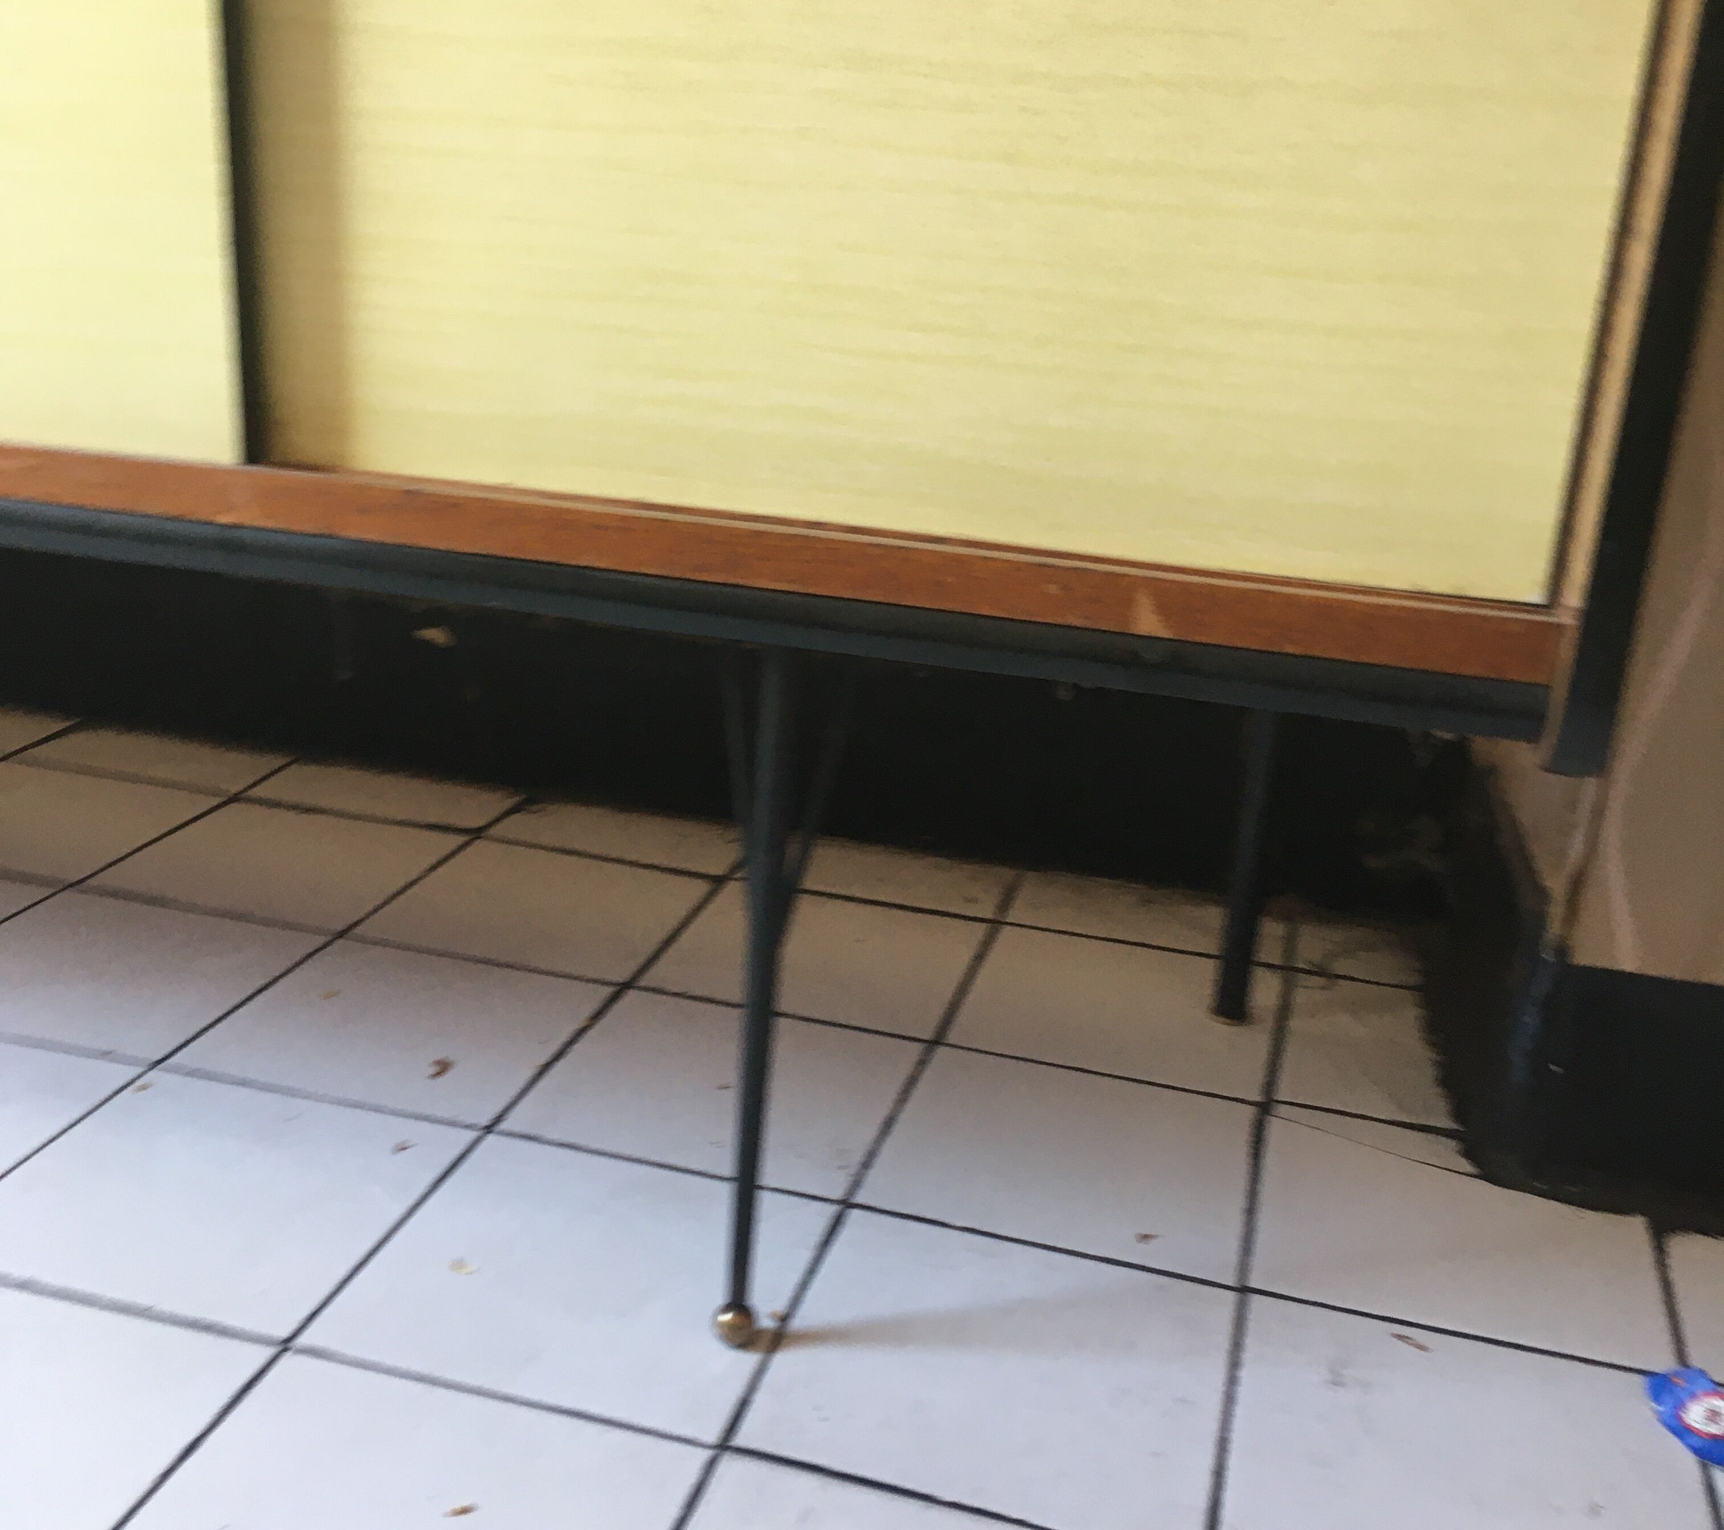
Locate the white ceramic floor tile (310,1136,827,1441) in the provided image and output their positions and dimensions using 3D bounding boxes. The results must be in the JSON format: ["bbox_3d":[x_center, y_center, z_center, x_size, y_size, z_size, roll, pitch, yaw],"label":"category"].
[{"bbox_3d":[-0.131,0.249,0.933,0.198,0.010,0.198,9,19,13],"label":"white ceramic floor tile"}]

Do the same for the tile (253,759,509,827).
[{"bbox_3d":[-0.372,0.026,1.508,0.197,0.009,0.099,9,19,13],"label":"tile"}]

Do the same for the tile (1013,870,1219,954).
[{"bbox_3d":[0.207,0.114,1.375,0.197,0.009,0.102,9,19,13],"label":"tile"}]

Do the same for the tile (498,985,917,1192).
[{"bbox_3d":[-0.079,0.191,1.123,0.198,0.010,0.198,9,19,13],"label":"tile"}]

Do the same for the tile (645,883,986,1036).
[{"bbox_3d":[-0.025,0.129,1.279,0.197,0.009,0.197,9,19,13],"label":"tile"}]

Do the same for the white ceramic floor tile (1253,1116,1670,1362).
[{"bbox_3d":[0.308,0.245,1.005,0.197,0.009,0.197,9,19,13],"label":"white ceramic floor tile"}]

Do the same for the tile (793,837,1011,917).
[{"bbox_3d":[0.014,0.085,1.419,0.197,0.009,0.101,9,19,13],"label":"tile"}]

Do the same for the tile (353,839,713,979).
[{"bbox_3d":[-0.224,0.103,1.358,0.198,0.010,0.198,9,19,13],"label":"tile"}]

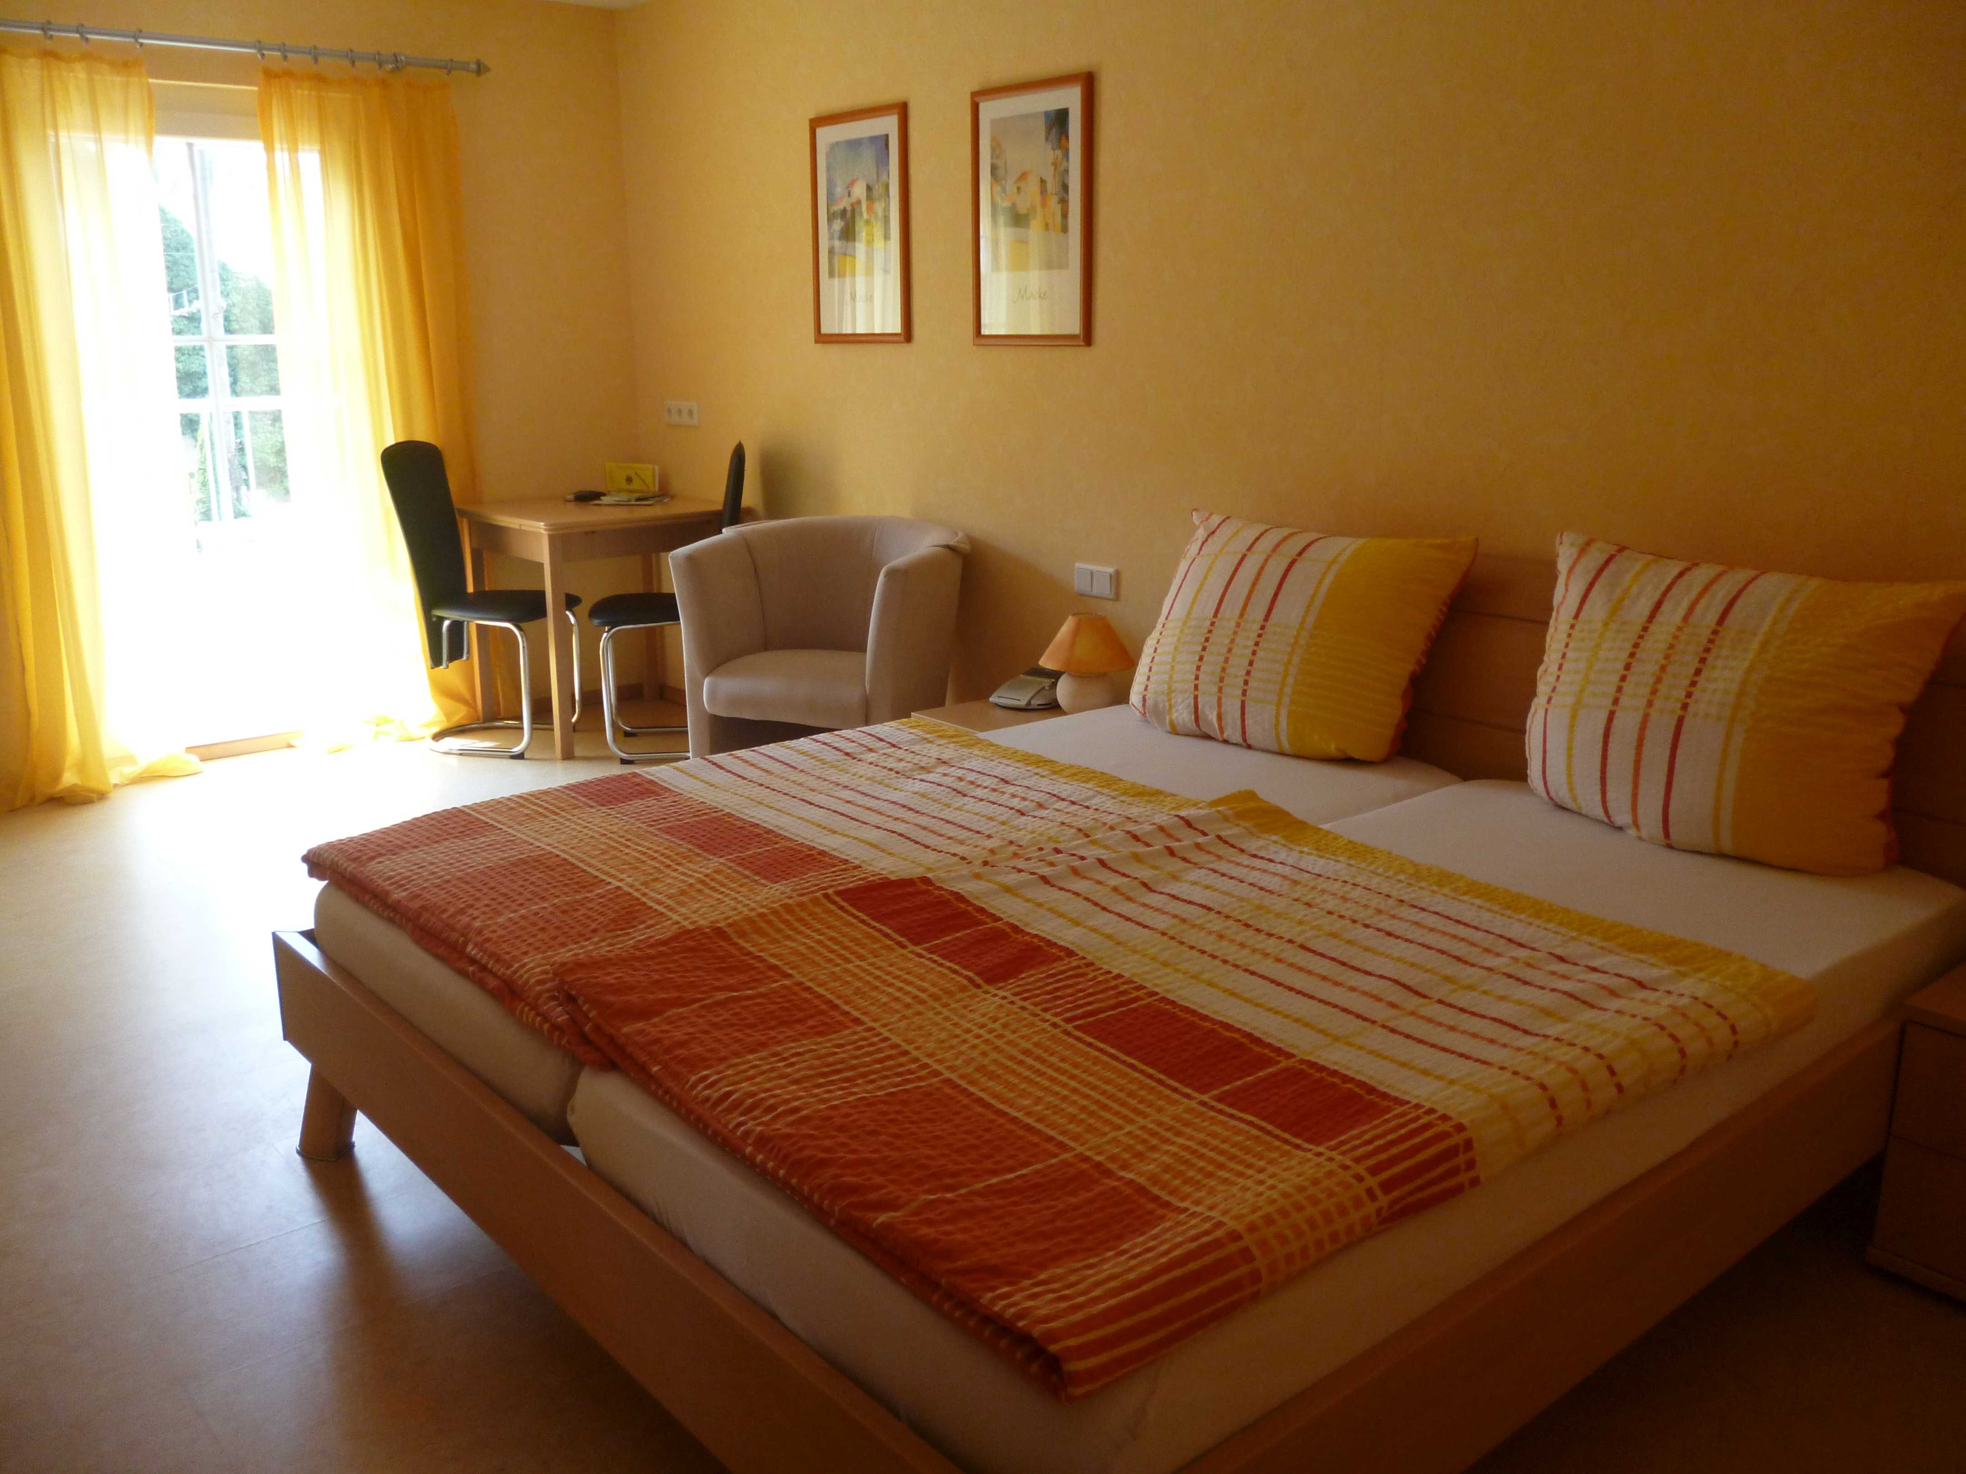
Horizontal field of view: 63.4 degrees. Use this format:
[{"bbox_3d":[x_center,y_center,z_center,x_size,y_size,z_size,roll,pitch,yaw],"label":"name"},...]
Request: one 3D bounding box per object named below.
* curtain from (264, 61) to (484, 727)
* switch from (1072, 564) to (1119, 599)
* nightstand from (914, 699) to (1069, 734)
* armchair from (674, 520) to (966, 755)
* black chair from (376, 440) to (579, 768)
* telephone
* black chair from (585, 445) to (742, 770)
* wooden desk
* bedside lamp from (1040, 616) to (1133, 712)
[{"bbox_3d":[-1.948,-1.020,5.153,0.680,2.110,0.150,-11,17,-39],"label":"curtain"},{"bbox_3d":[0.290,-0.403,4.120,0.014,0.081,0.153,-11,17,-39],"label":"switch"},{"bbox_3d":[0.135,0.137,3.986,0.450,0.393,0.430,-11,17,-39],"label":"nightstand"},{"bbox_3d":[-0.388,-0.179,4.459,0.700,0.790,0.660,6,15,23],"label":"armchair"},{"bbox_3d":[-1.599,-0.466,5.226,0.580,0.997,0.420,3,14,13],"label":"black chair"},{"bbox_3d":[0.122,-0.122,4.041,0.170,0.085,0.205,11,17,38],"label":"telephone"},{"bbox_3d":[-1.026,-0.448,5.146,0.570,0.997,0.420,-2,14,-6],"label":"black chair"},{"bbox_3d":[-1.281,-0.396,5.442,0.720,0.755,0.720,-11,17,-39],"label":"wooden desk"},{"bbox_3d":[0.262,-0.172,3.882,0.236,0.255,0.236,0,14,0],"label":"bedside lamp"}]

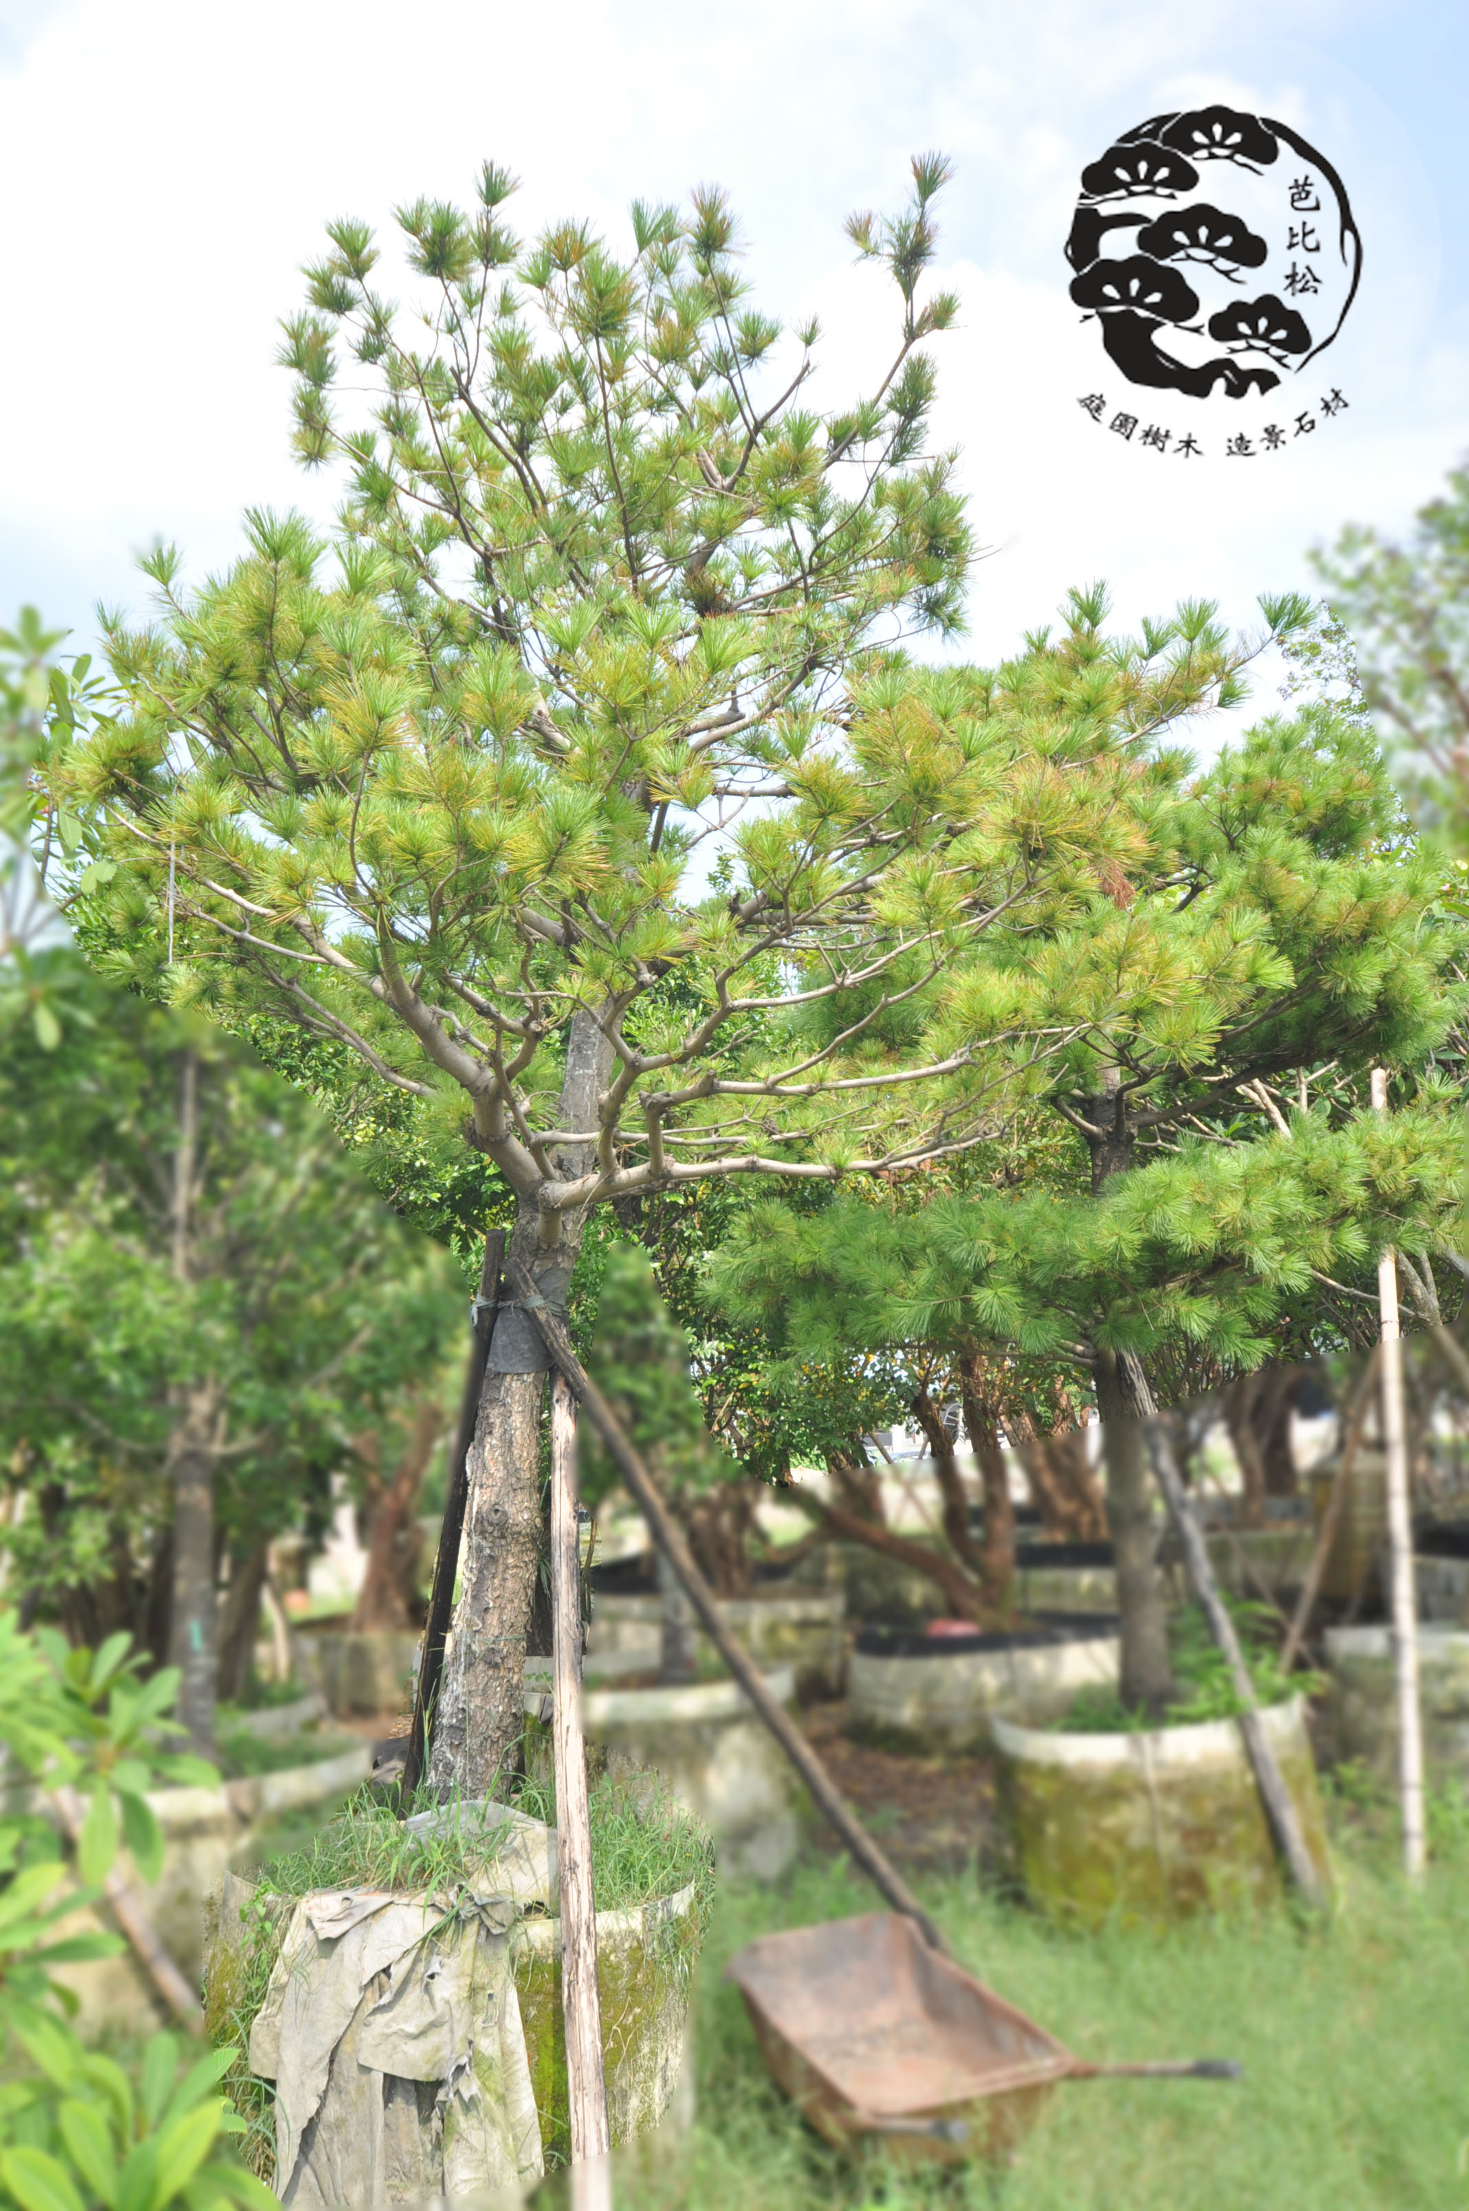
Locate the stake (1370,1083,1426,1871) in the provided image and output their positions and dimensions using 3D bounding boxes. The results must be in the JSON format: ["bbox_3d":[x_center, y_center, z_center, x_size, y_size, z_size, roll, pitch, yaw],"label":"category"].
[{"bbox_3d":[2.263,1.213,5.646,0.080,2.730,0.080,1,-9,0],"label":"stake"}]

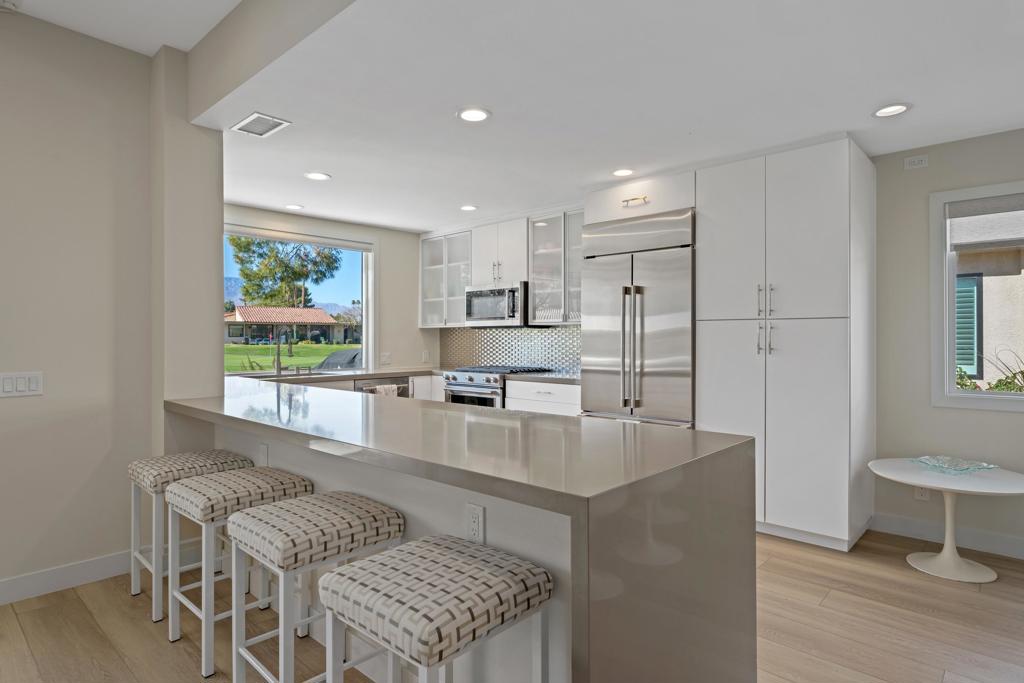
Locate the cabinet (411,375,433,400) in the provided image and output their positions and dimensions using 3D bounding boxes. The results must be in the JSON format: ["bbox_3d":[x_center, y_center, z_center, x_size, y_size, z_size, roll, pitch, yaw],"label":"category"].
[{"bbox_3d":[-1.132,0.769,5.903,0.613,0.860,0.290,0,0,43],"label":"cabinet"}]

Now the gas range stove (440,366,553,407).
[{"bbox_3d":[-0.169,0.742,5.575,0.760,0.950,0.725,0,0,43],"label":"gas range stove"}]

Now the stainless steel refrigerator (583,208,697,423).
[{"bbox_3d":[1.109,0.150,4.387,0.929,2.100,0.680,0,0,43],"label":"stainless steel refrigerator"}]

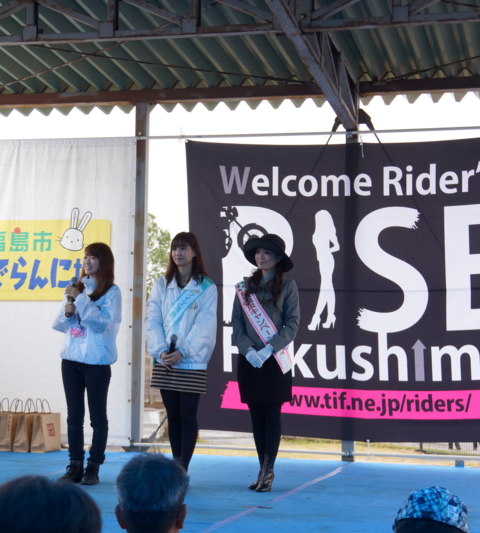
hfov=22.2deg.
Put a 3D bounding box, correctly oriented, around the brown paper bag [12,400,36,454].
[{"bbox_3d":[-1.764,1.332,10.236,0.125,0.420,0.310,0,-4,15],"label":"brown paper bag"}]

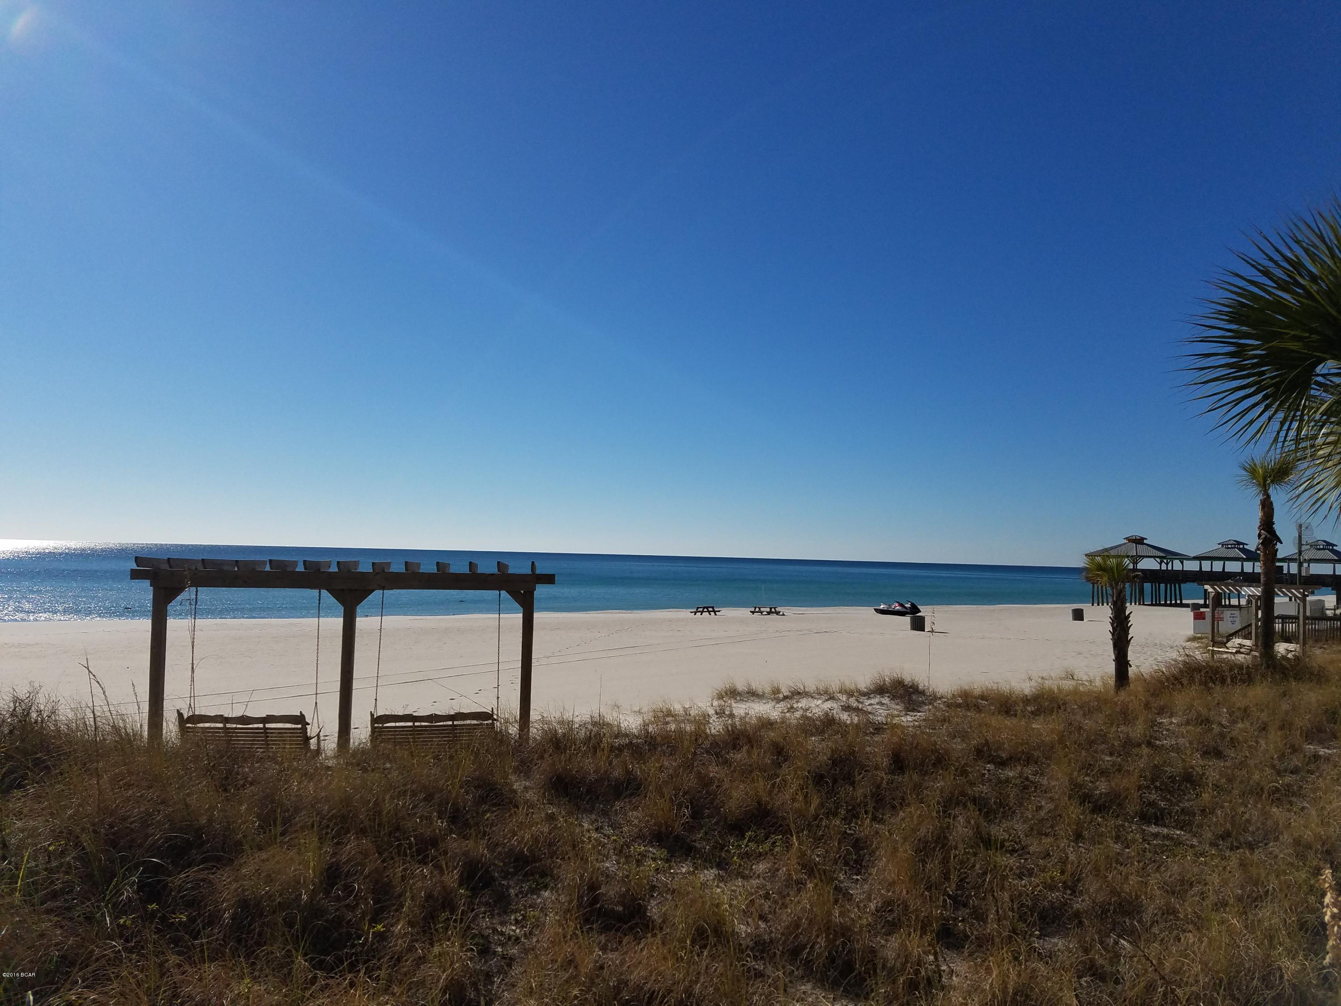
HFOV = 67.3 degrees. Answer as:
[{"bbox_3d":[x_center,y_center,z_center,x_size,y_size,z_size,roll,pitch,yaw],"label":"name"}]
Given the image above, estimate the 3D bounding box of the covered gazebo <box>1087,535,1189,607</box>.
[{"bbox_3d":[50.158,7.263,108.000,9.700,7.605,9.700,3,-4,-34],"label":"covered gazebo"}]

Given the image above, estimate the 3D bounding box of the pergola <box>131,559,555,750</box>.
[{"bbox_3d":[-4.259,2.167,13.294,5.400,2.800,1.250,2,-3,-8],"label":"pergola"}]

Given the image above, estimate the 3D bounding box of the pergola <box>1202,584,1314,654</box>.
[{"bbox_3d":[22.253,4.554,38.292,1.250,3.000,5.200,2,-3,-8],"label":"pergola"}]

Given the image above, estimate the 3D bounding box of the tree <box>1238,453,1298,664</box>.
[{"bbox_3d":[19.565,1.888,33.000,1.750,6.899,1.750,0,-3,31],"label":"tree"}]

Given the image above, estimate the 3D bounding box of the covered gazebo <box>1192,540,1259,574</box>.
[{"bbox_3d":[56.188,5.854,100.500,5.400,4.390,5.400,3,-4,-34],"label":"covered gazebo"}]

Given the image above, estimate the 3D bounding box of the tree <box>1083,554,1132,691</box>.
[{"bbox_3d":[11.725,3.244,27.000,1.280,3.707,1.280,0,-3,24],"label":"tree"}]

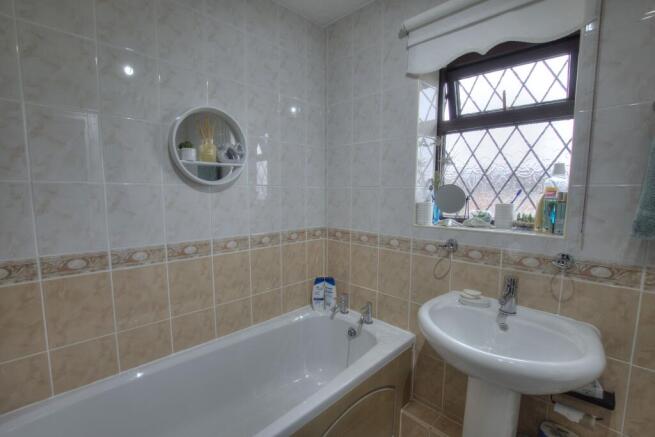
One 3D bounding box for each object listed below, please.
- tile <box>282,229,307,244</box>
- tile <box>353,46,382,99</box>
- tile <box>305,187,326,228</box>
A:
[{"bbox_3d":[-0.207,0.118,1.706,0.198,0.077,0.010,-5,8,-41],"label":"tile"},{"bbox_3d":[0.233,-0.837,1.569,0.202,0.256,0.010,5,8,41],"label":"tile"},{"bbox_3d":[-0.076,-0.068,1.806,0.155,0.258,0.010,-5,8,-42],"label":"tile"}]

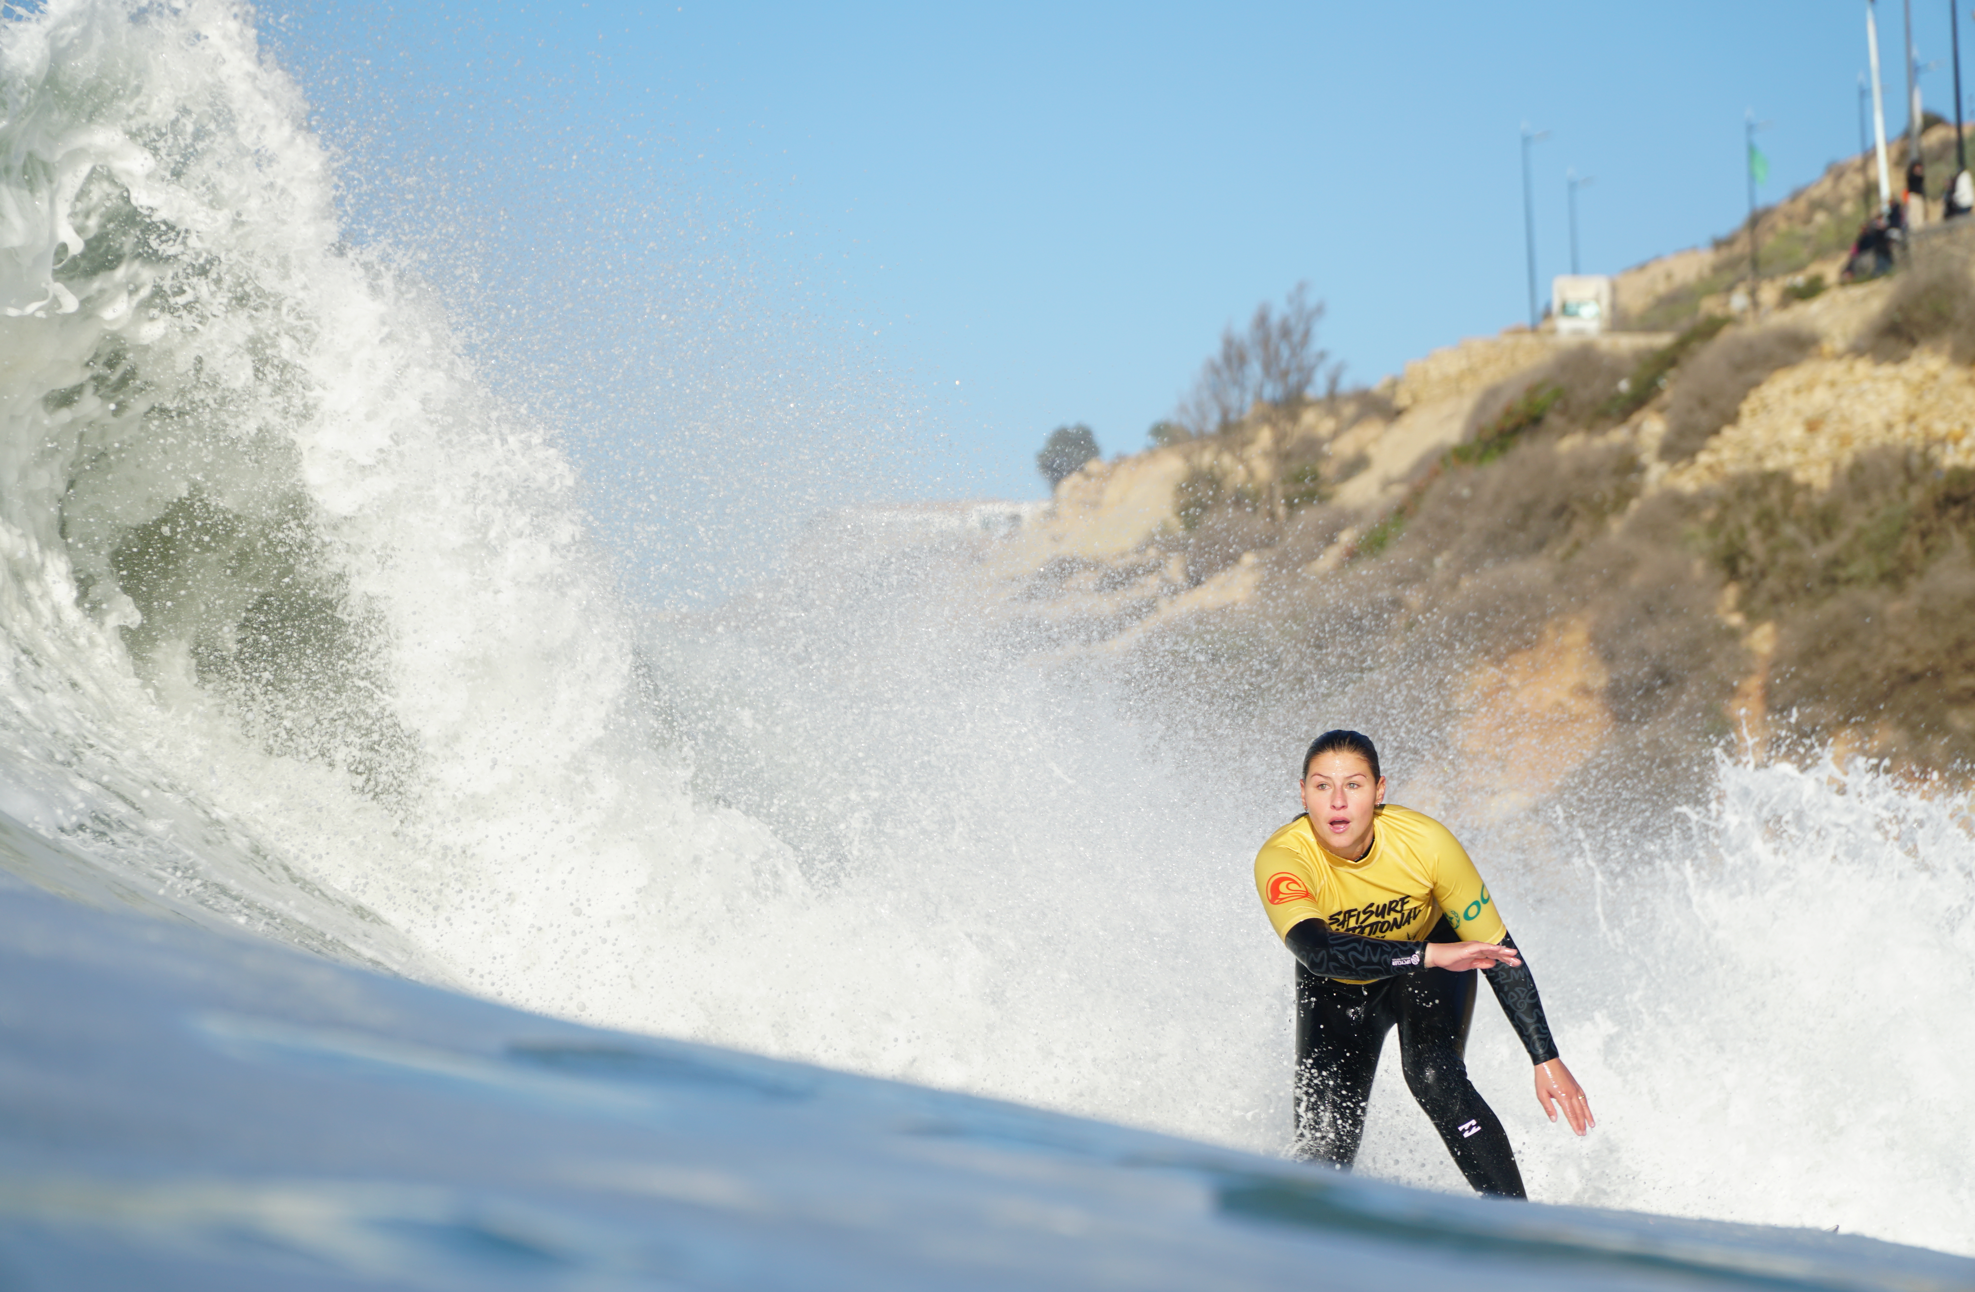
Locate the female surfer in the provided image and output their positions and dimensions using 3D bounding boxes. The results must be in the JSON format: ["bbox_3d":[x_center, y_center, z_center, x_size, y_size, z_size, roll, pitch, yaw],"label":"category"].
[{"bbox_3d":[0.835,0.709,13.600,0.660,1.100,0.780,-3,-3,6],"label":"female surfer"}]

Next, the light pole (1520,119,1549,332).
[{"bbox_3d":[20.423,-15.545,262.000,1.050,7.750,0.280,-2,-3,0],"label":"light pole"}]

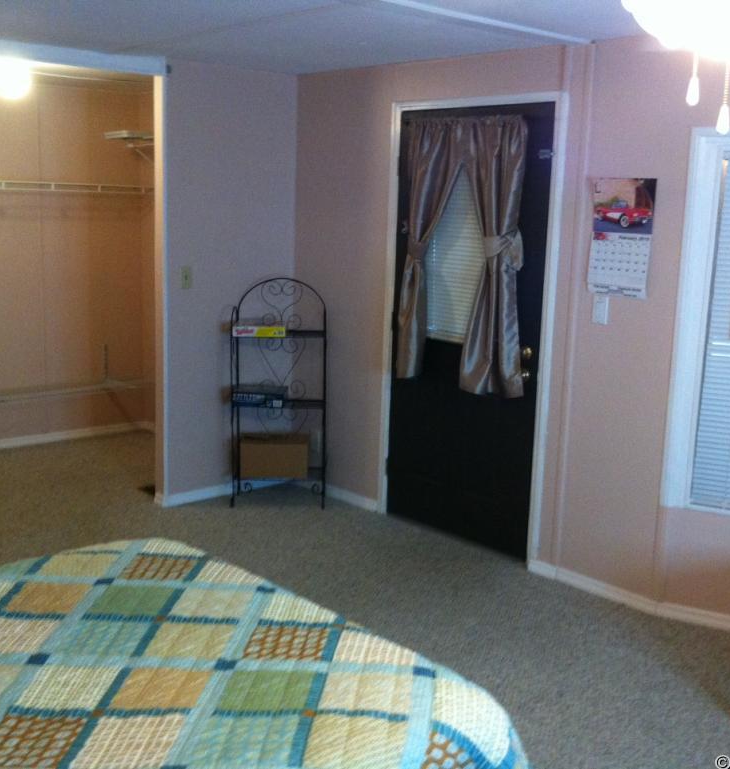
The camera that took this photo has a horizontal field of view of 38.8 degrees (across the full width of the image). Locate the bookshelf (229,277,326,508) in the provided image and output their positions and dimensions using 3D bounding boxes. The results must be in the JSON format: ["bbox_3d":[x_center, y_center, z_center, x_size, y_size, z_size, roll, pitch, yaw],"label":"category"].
[{"bbox_3d":[-0.417,0.045,5.165,0.455,1.129,0.225,1,10,-1],"label":"bookshelf"}]

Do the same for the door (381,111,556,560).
[{"bbox_3d":[0.451,-0.246,4.652,0.050,1.935,0.881,-7,14,-41],"label":"door"}]

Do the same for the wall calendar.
[{"bbox_3d":[0.969,-0.556,3.931,0.012,0.440,0.276,-7,14,-41],"label":"wall calendar"}]

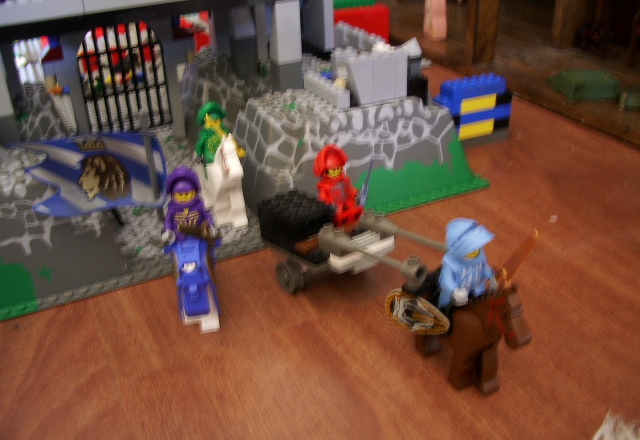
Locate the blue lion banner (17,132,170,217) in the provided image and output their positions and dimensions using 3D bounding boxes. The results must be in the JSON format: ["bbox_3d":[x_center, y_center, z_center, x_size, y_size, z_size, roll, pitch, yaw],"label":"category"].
[{"bbox_3d":[-0.116,-0.023,0.325,0.071,0.043,0.012,-1,30,3],"label":"blue lion banner"}]

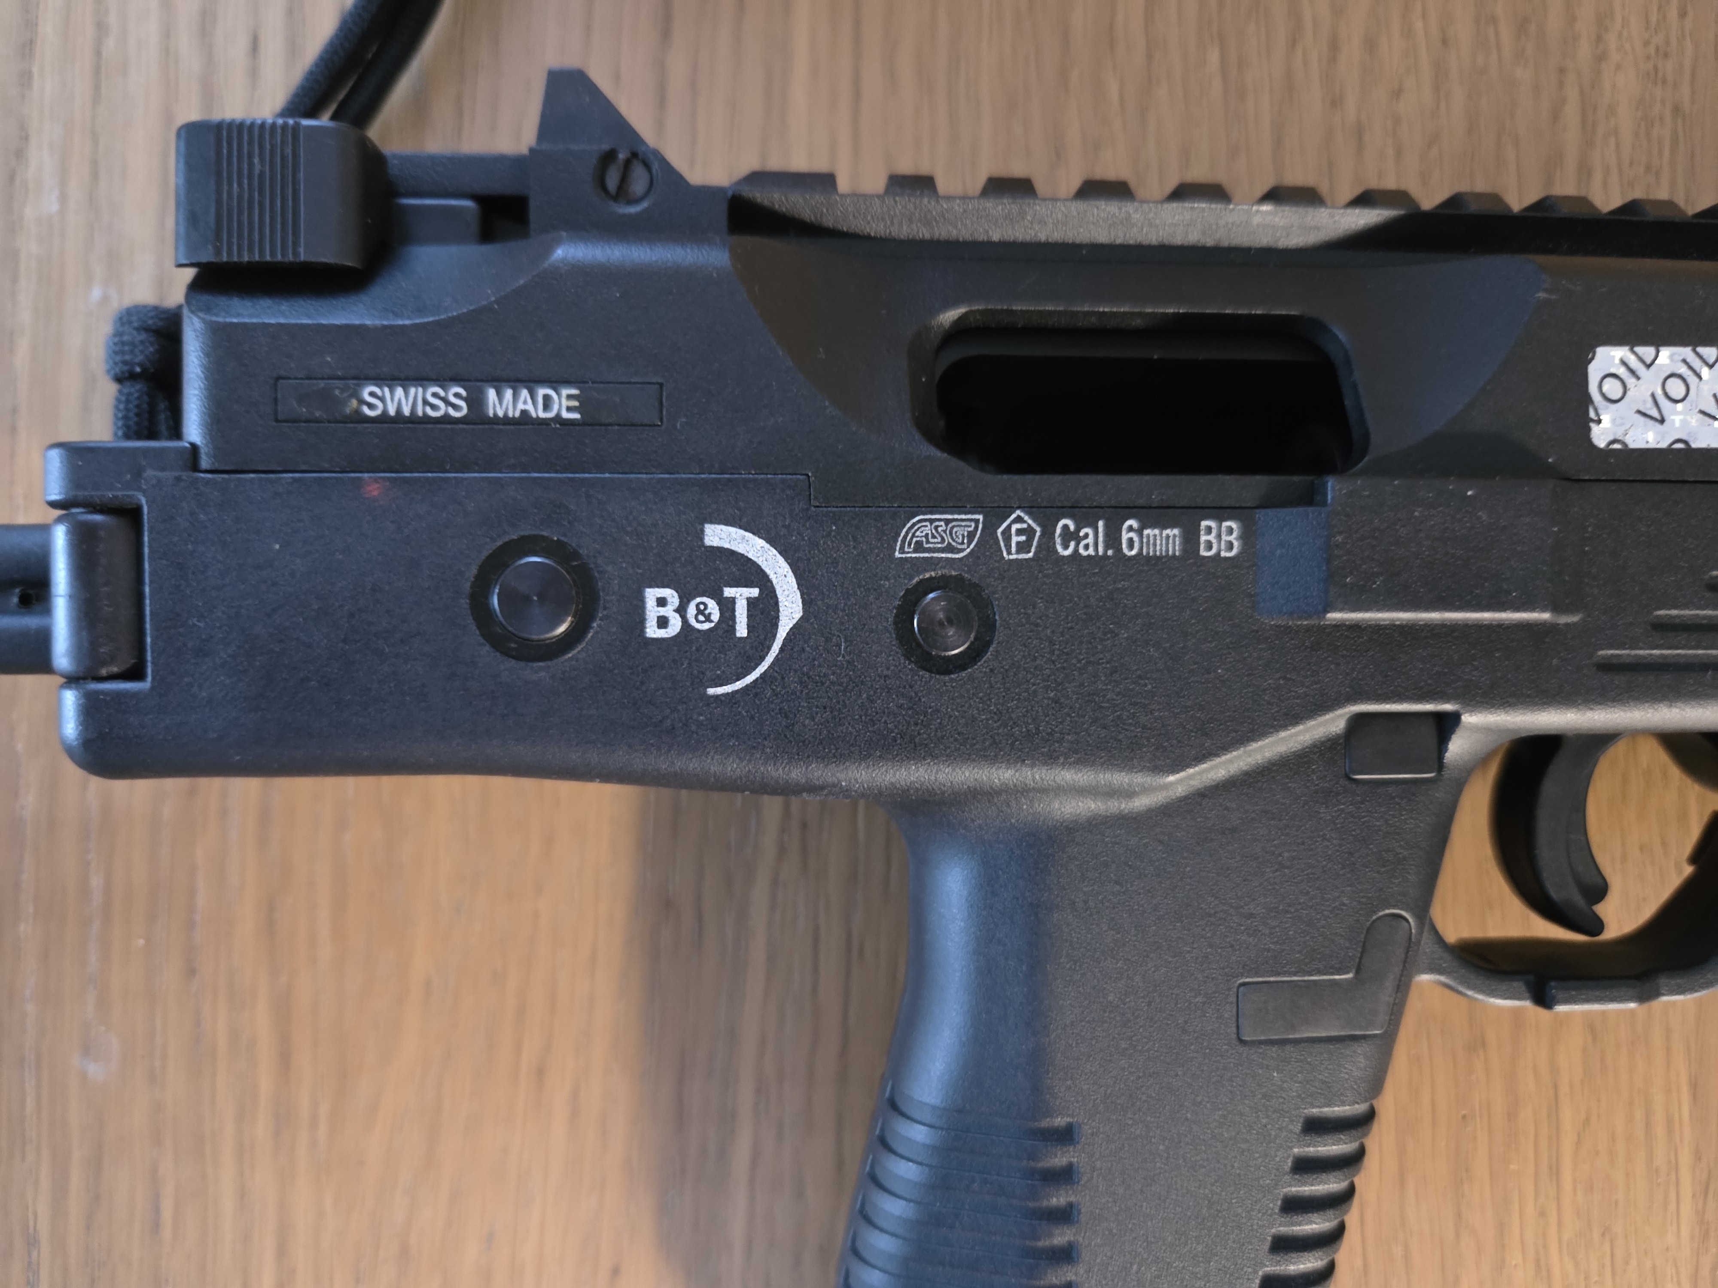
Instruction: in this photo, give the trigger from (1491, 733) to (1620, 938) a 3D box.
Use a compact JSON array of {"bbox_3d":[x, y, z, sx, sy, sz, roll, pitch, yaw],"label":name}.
[{"bbox_3d":[0.080,0.021,0.130,0.012,0.008,0.024,-1,91,-5],"label":"trigger"}]

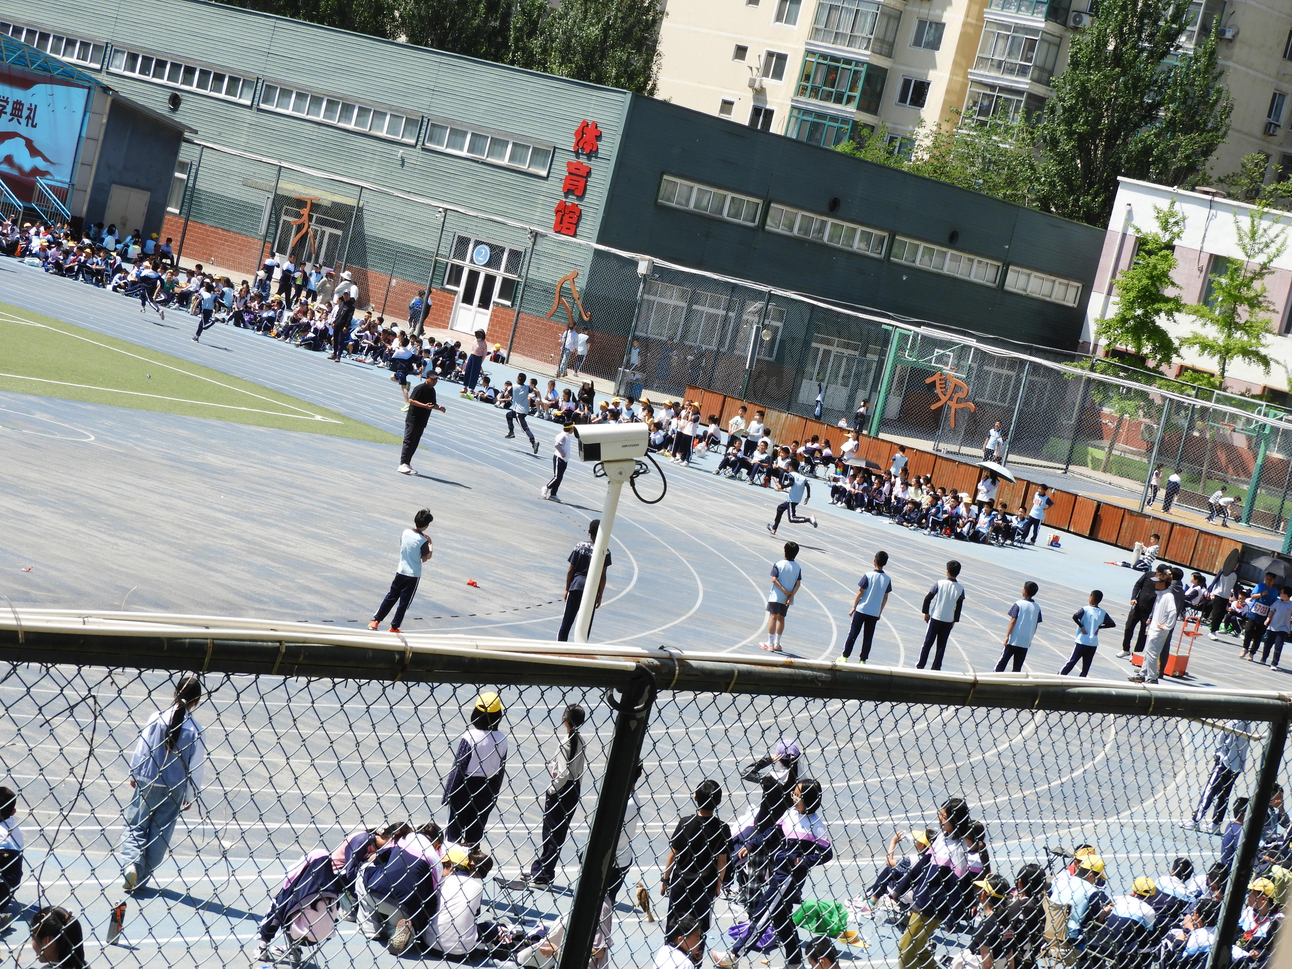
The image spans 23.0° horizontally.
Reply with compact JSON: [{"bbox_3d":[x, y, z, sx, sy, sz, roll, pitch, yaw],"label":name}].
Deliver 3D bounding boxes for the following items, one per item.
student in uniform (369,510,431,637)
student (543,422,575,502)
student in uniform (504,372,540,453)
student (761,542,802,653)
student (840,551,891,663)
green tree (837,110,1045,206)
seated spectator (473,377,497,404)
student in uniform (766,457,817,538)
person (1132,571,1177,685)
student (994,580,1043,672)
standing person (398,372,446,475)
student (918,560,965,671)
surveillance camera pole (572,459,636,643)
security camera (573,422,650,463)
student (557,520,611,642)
[{"bbox_3d":[-2.714,1.001,36.108,0.430,1.420,0.350,18,6,40],"label":"student in uniform"},{"bbox_3d":[-1.471,-0.403,56.634,0.420,1.373,0.420,14,5,5],"label":"student"},{"bbox_3d":[-2.555,-1.475,65.297,0.800,1.420,0.550,18,6,42],"label":"student in uniform"},{"bbox_3d":[1.932,1.531,43.302,0.420,1.469,0.290,12,5,-24],"label":"student"},{"bbox_3d":[3.045,1.704,43.453,0.460,1.570,0.320,13,5,-13],"label":"student"},{"bbox_3d":[11.733,-10.103,136.426,8.500,13.200,8.500,17,6,37],"label":"green tree"},{"bbox_3d":[-3.860,-2.321,76.651,0.540,0.620,0.400,12,5,-20],"label":"seated spectator"},{"bbox_3d":[2.803,0.325,59.374,0.480,1.420,0.850,10,6,-40],"label":"student in uniform"},{"bbox_3d":[8.215,2.295,50.540,0.450,1.730,0.500,13,5,-2],"label":"person"},{"bbox_3d":[5.232,2.135,44.930,0.450,1.579,0.290,11,6,-33],"label":"student"},{"bbox_3d":[-3.864,-1.059,54.923,0.540,1.760,0.530,16,5,25],"label":"standing person"},{"bbox_3d":[4.181,1.883,44.642,0.470,1.620,0.290,11,5,-28],"label":"student"},{"bbox_3d":[-0.148,0.222,10.200,0.130,0.600,0.110,12,5,-20],"label":"surveillance camera pole"},{"bbox_3d":[-0.105,-0.123,9.400,0.207,0.102,0.100,-3,8,-10],"label":"security camera"},{"bbox_3d":[-0.705,1.229,38.643,0.480,1.594,0.290,13,5,-12],"label":"student"}]

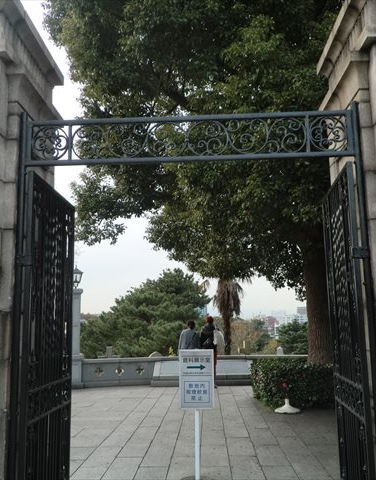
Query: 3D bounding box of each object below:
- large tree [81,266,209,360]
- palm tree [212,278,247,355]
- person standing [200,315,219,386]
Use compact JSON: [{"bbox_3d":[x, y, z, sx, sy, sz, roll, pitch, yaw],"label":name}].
[{"bbox_3d":[-2.146,3.930,22.672,6.600,5.450,6.000,-1,-9,0],"label":"large tree"},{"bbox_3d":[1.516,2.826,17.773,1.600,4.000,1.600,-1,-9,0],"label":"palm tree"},{"bbox_3d":[0.502,2.601,11.233,0.470,1.680,0.360,-1,-9,0],"label":"person standing"}]

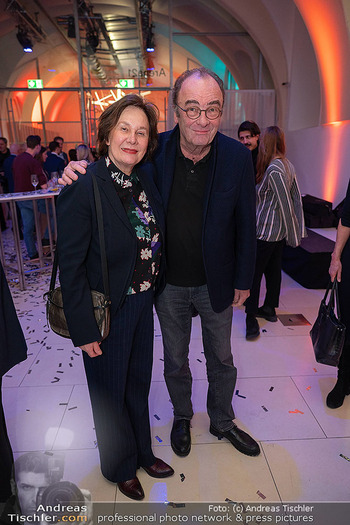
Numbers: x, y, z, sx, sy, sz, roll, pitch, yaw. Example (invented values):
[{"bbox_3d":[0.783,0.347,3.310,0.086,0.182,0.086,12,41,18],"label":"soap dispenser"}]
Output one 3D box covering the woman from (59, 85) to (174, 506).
[{"bbox_3d":[-0.213,0.249,1.499,0.480,1.710,0.370,-12,20,-33],"label":"woman"}]

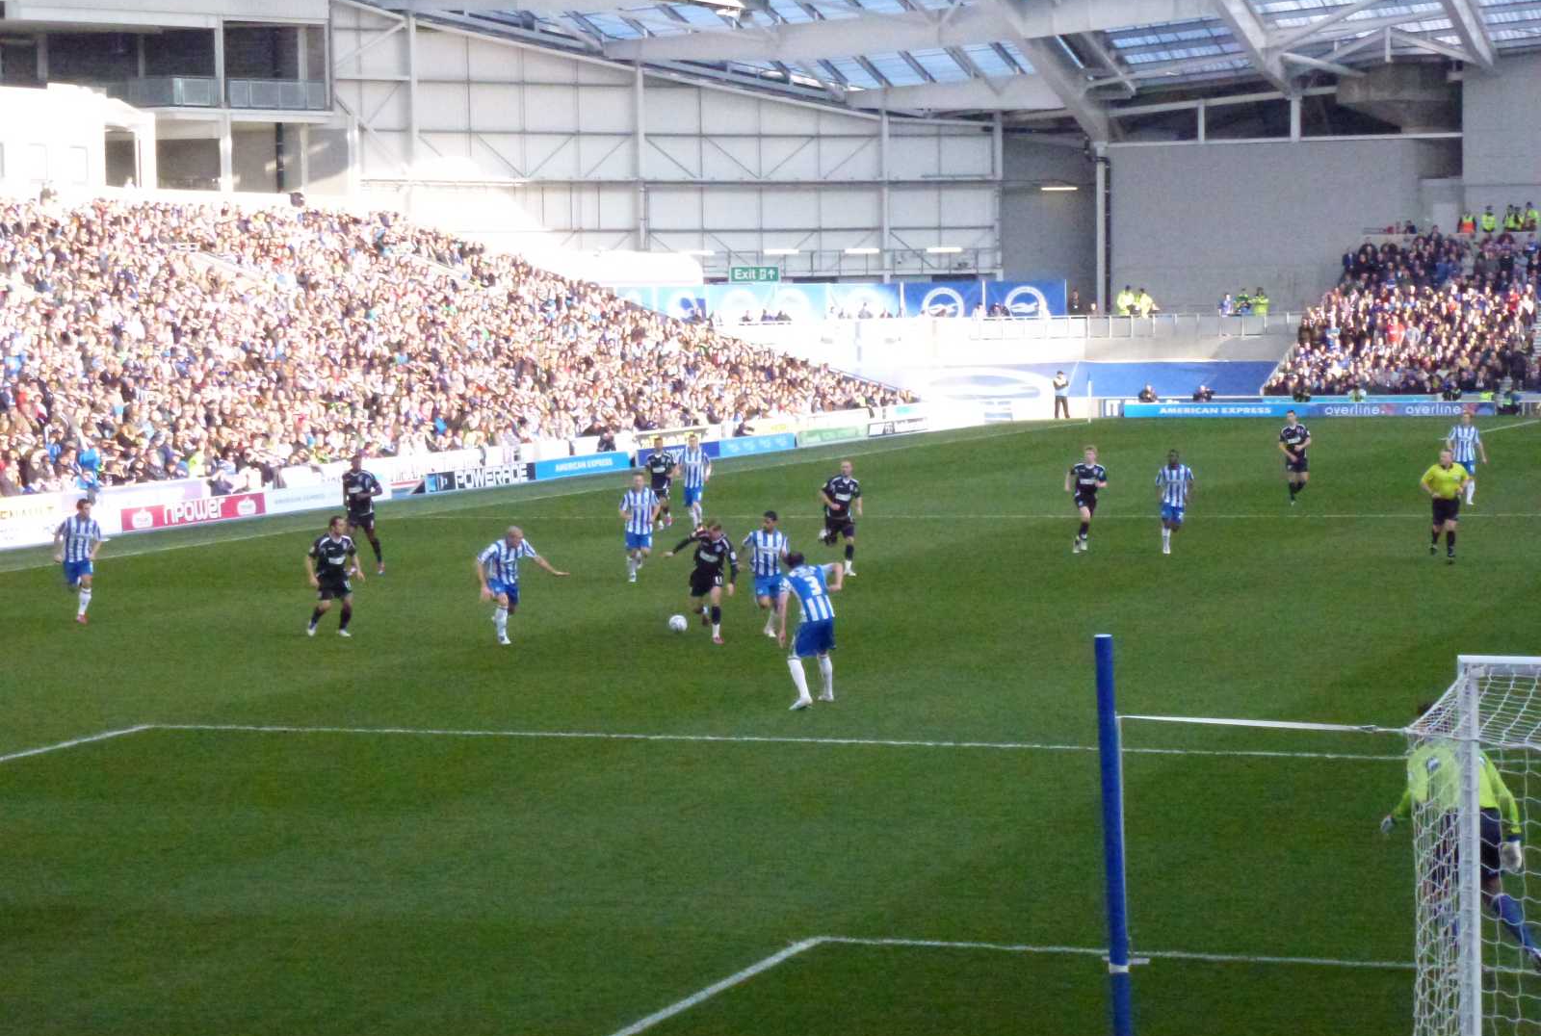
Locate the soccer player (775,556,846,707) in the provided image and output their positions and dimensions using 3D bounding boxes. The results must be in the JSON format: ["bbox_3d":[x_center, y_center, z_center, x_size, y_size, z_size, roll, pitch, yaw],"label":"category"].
[{"bbox_3d":[0.428,1.208,42.082,0.700,1.662,0.680,-2,4,-30],"label":"soccer player"}]

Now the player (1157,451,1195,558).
[{"bbox_3d":[6.672,-0.258,65.201,0.620,1.724,0.750,0,3,6],"label":"player"}]

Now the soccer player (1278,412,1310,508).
[{"bbox_3d":[10.512,-1.216,79.476,0.630,1.898,0.600,0,4,18],"label":"soccer player"}]

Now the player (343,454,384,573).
[{"bbox_3d":[-6.568,-0.065,63.954,0.650,1.907,0.650,1,4,30],"label":"player"}]

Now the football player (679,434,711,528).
[{"bbox_3d":[-1.400,-0.677,74.316,0.610,1.807,0.650,-1,3,-5],"label":"football player"}]

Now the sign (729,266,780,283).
[{"bbox_3d":[-0.563,-8.975,146.000,1.860,0.630,0.100,0,3,0],"label":"sign"}]

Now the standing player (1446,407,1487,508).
[{"bbox_3d":[13.724,-1.169,78.139,0.800,1.861,0.500,0,3,13],"label":"standing player"}]

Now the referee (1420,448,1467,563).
[{"bbox_3d":[10.616,-0.185,62.333,0.750,1.790,0.620,0,3,-2],"label":"referee"}]

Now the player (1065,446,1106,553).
[{"bbox_3d":[5.261,-0.308,66.089,0.700,1.770,0.700,0,3,7],"label":"player"}]

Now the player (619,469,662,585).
[{"bbox_3d":[-2.000,0.144,60.949,0.650,1.680,0.700,-1,3,0],"label":"player"}]

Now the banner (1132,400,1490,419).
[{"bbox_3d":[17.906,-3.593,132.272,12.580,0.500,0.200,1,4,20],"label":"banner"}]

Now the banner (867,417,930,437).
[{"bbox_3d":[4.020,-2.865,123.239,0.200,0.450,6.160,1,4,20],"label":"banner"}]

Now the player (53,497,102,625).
[{"bbox_3d":[-9.600,0.593,54.945,0.650,1.736,0.750,-1,4,-14],"label":"player"}]

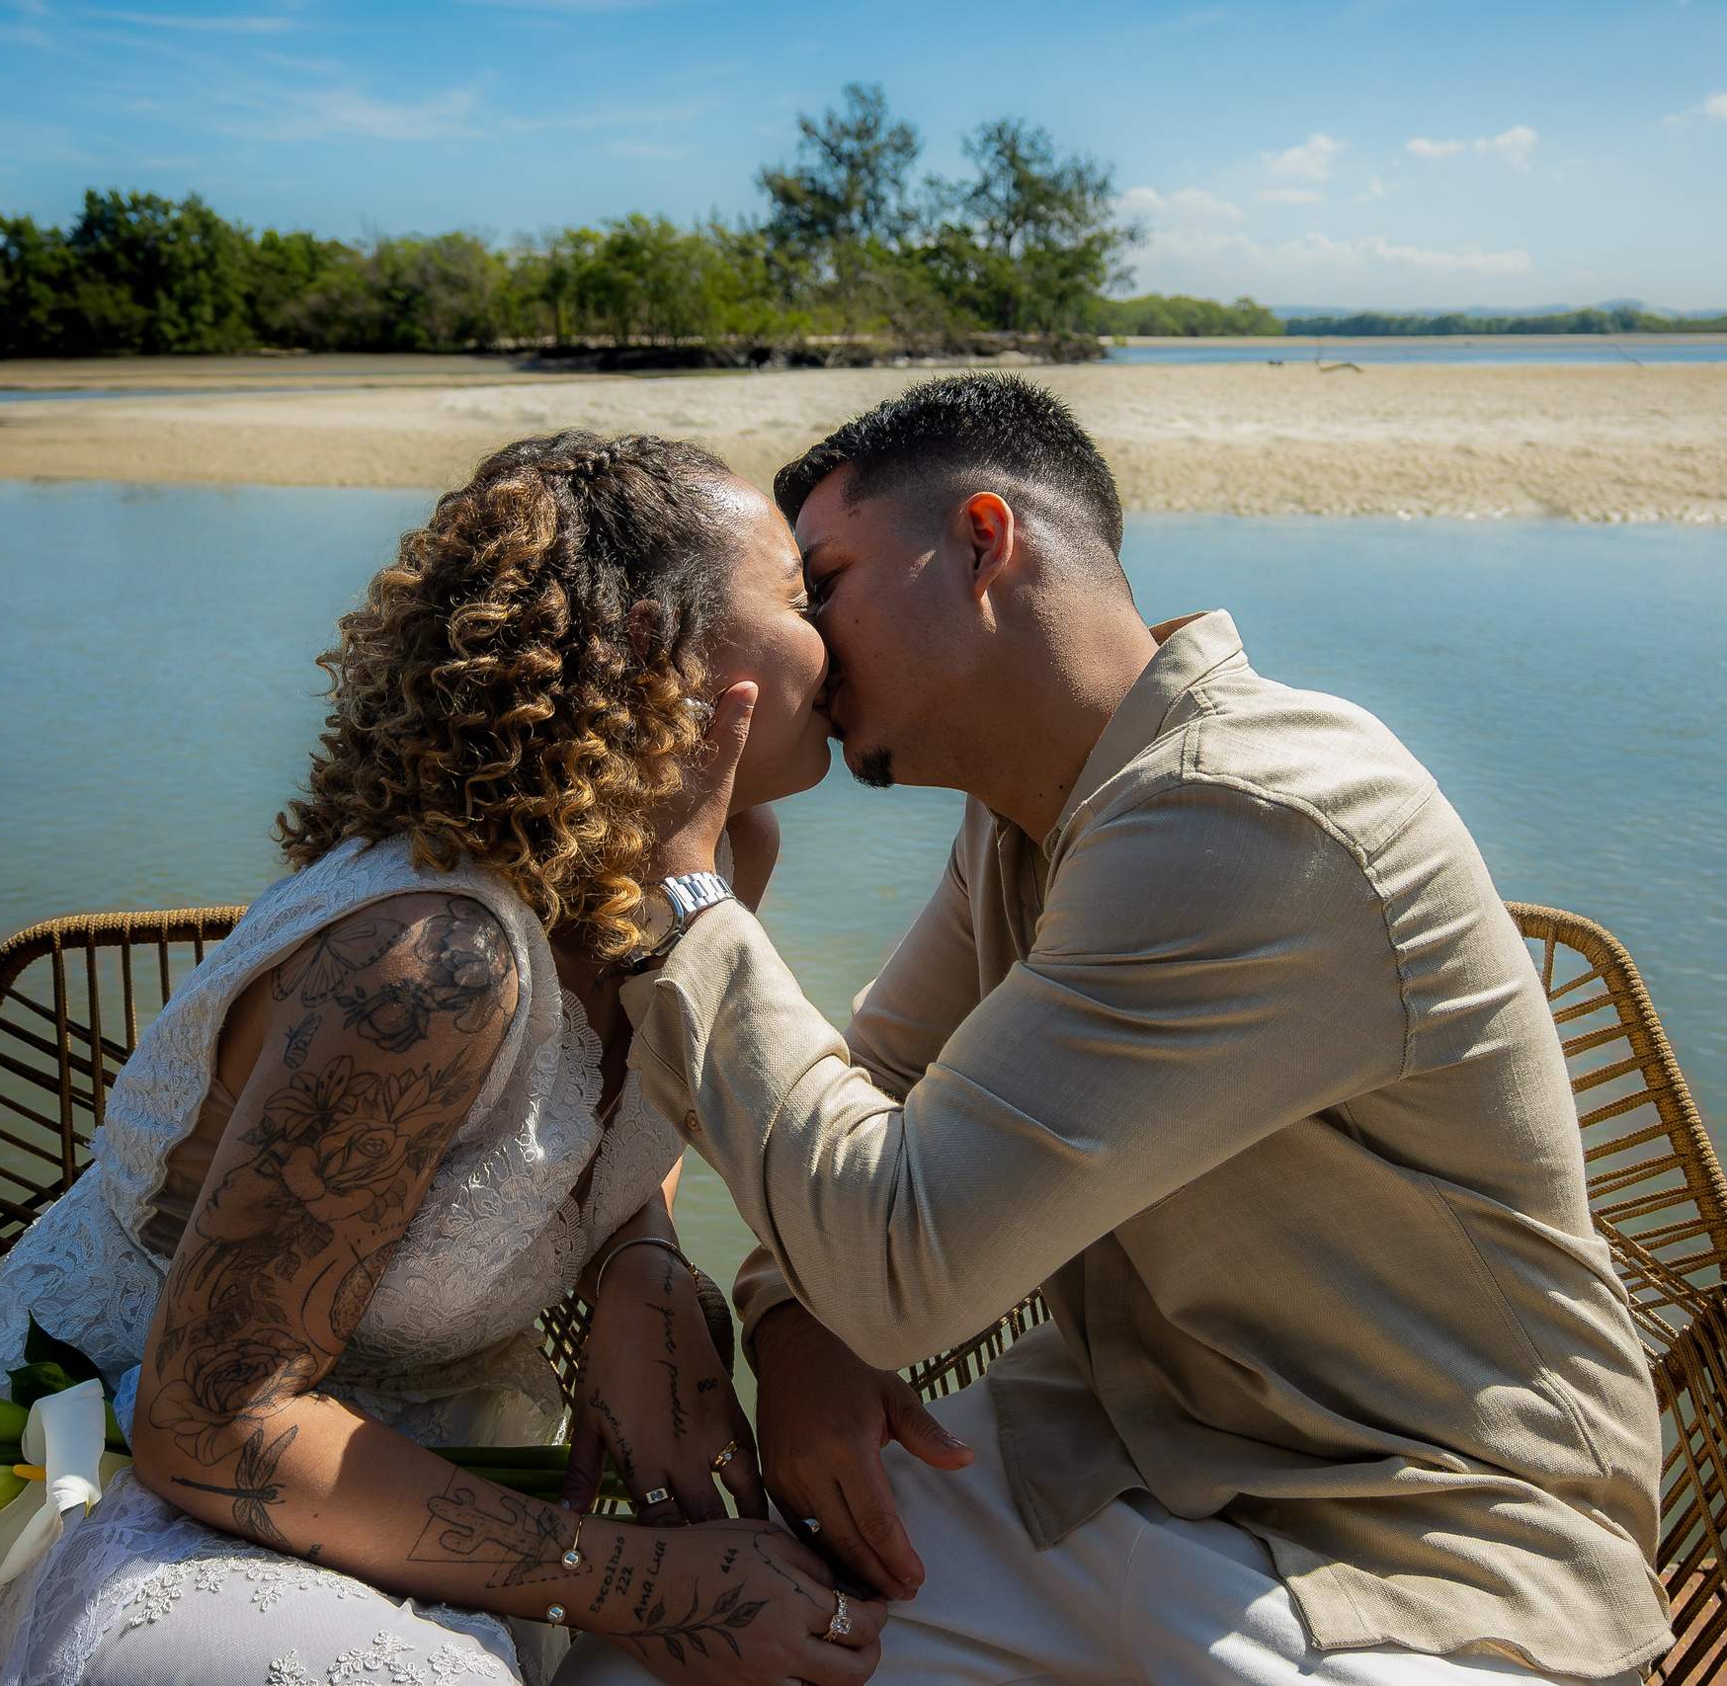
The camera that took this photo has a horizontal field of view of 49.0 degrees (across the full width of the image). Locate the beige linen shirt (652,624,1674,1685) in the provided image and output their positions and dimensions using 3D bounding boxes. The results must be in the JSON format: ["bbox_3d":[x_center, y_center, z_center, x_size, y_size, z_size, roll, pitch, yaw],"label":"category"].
[{"bbox_3d":[0.189,0.209,1.253,0.603,0.694,0.520,-13,15,1],"label":"beige linen shirt"}]

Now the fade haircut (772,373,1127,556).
[{"bbox_3d":[0.052,-0.221,1.121,0.195,0.120,0.165,-10,15,5],"label":"fade haircut"}]

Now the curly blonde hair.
[{"bbox_3d":[-0.209,-0.086,1.106,0.260,0.295,0.250,-9,17,-18],"label":"curly blonde hair"}]

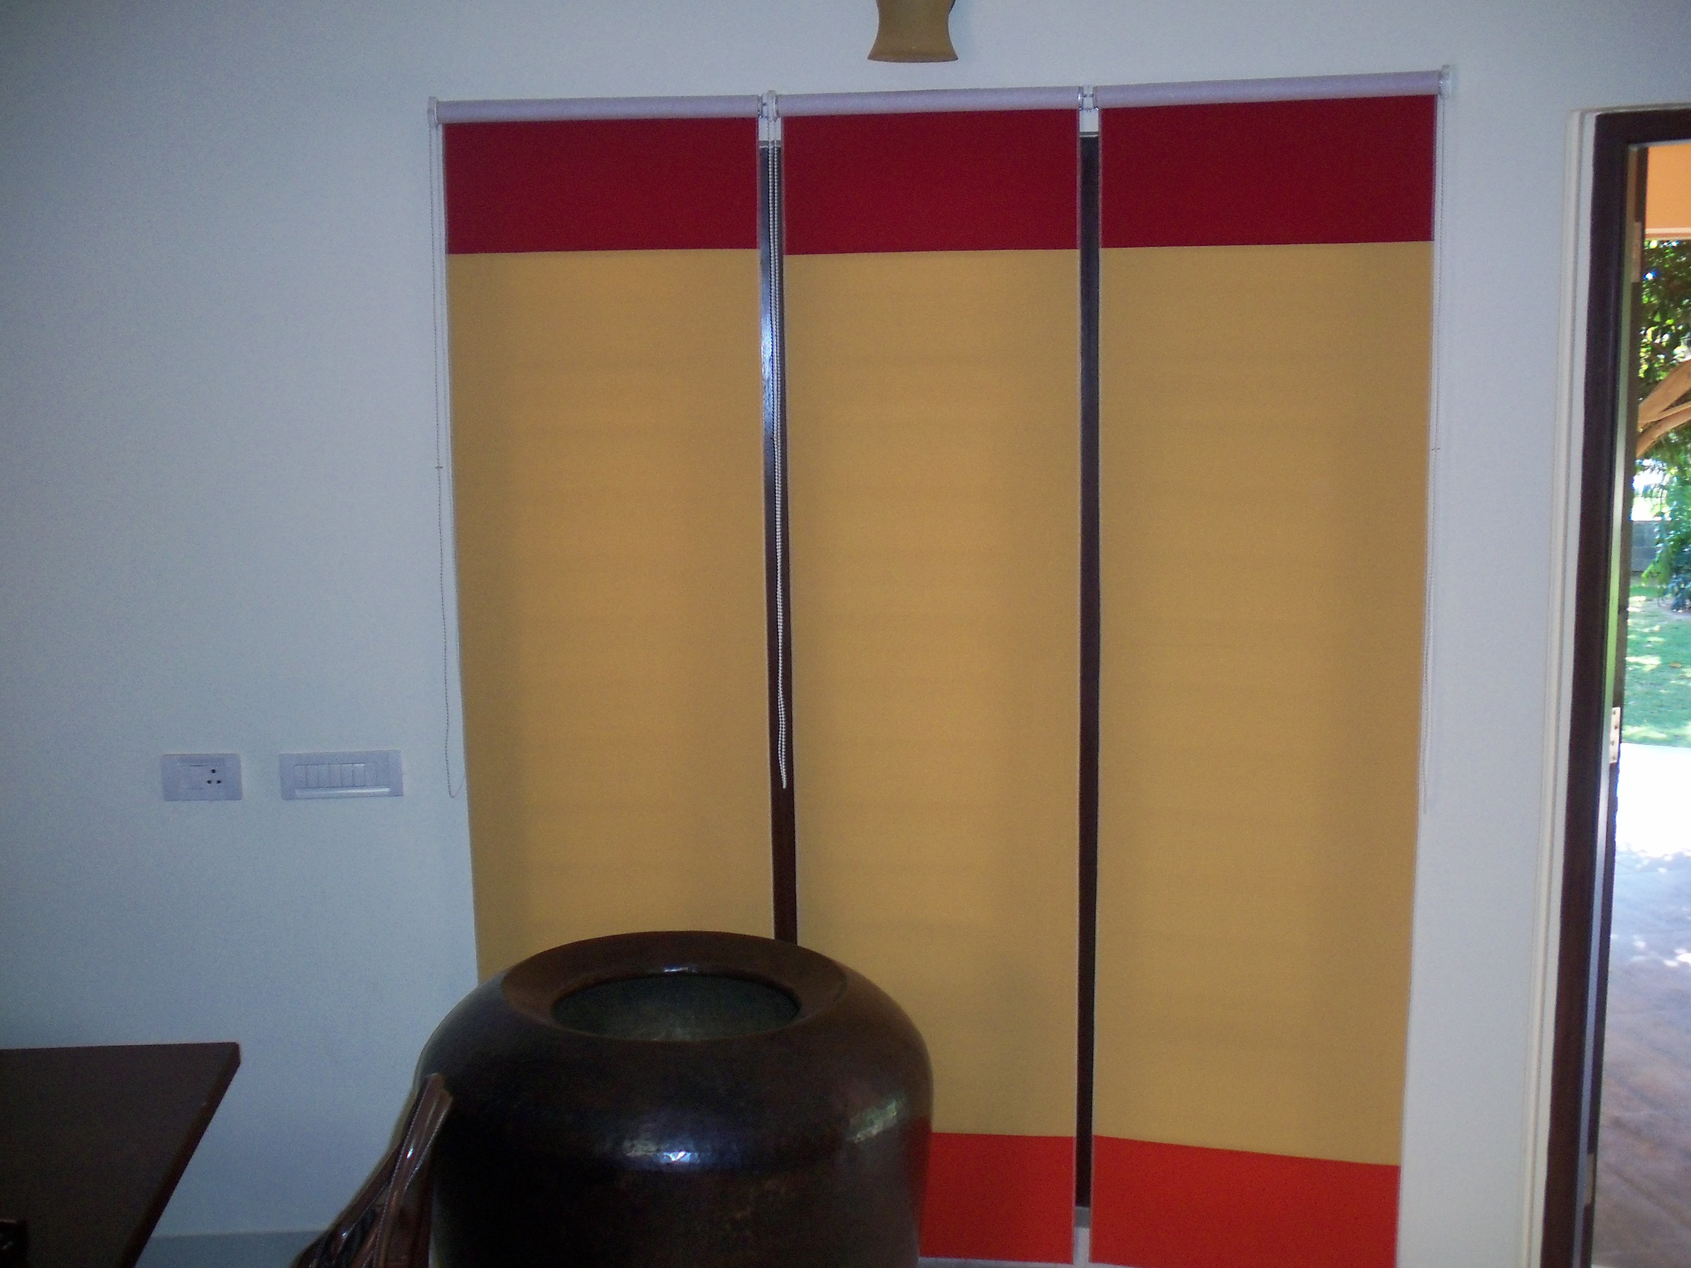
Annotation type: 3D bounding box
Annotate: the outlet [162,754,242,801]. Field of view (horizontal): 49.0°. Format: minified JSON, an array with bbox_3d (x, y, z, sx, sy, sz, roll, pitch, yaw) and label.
[{"bbox_3d":[-1.230,0.275,3.544,0.153,0.092,0.014,-1,8,0],"label":"outlet"}]

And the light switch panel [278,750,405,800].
[{"bbox_3d":[-0.964,0.271,3.546,0.234,0.091,0.014,-1,8,0],"label":"light switch panel"}]

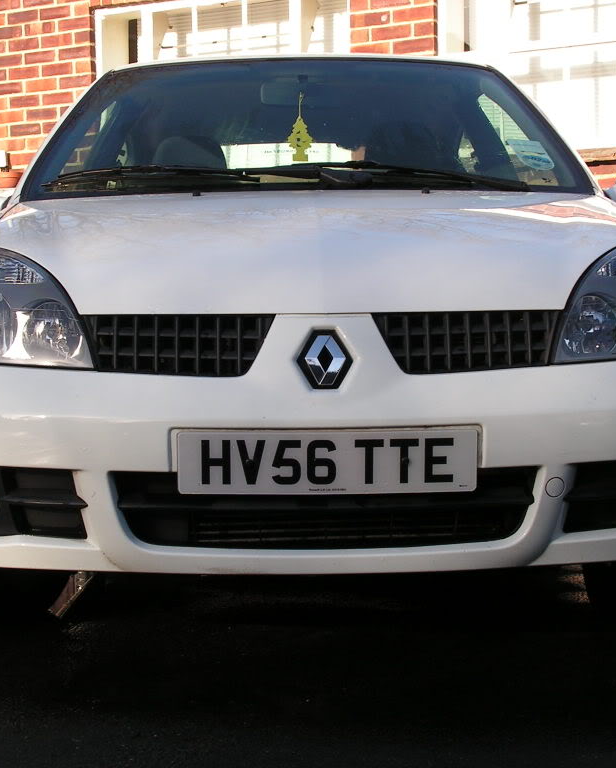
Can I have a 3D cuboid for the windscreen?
[{"bbox_3d":[0.000,-0.627,4.130,1.410,0.150,0.840,-1,36,-1],"label":"windscreen"}]

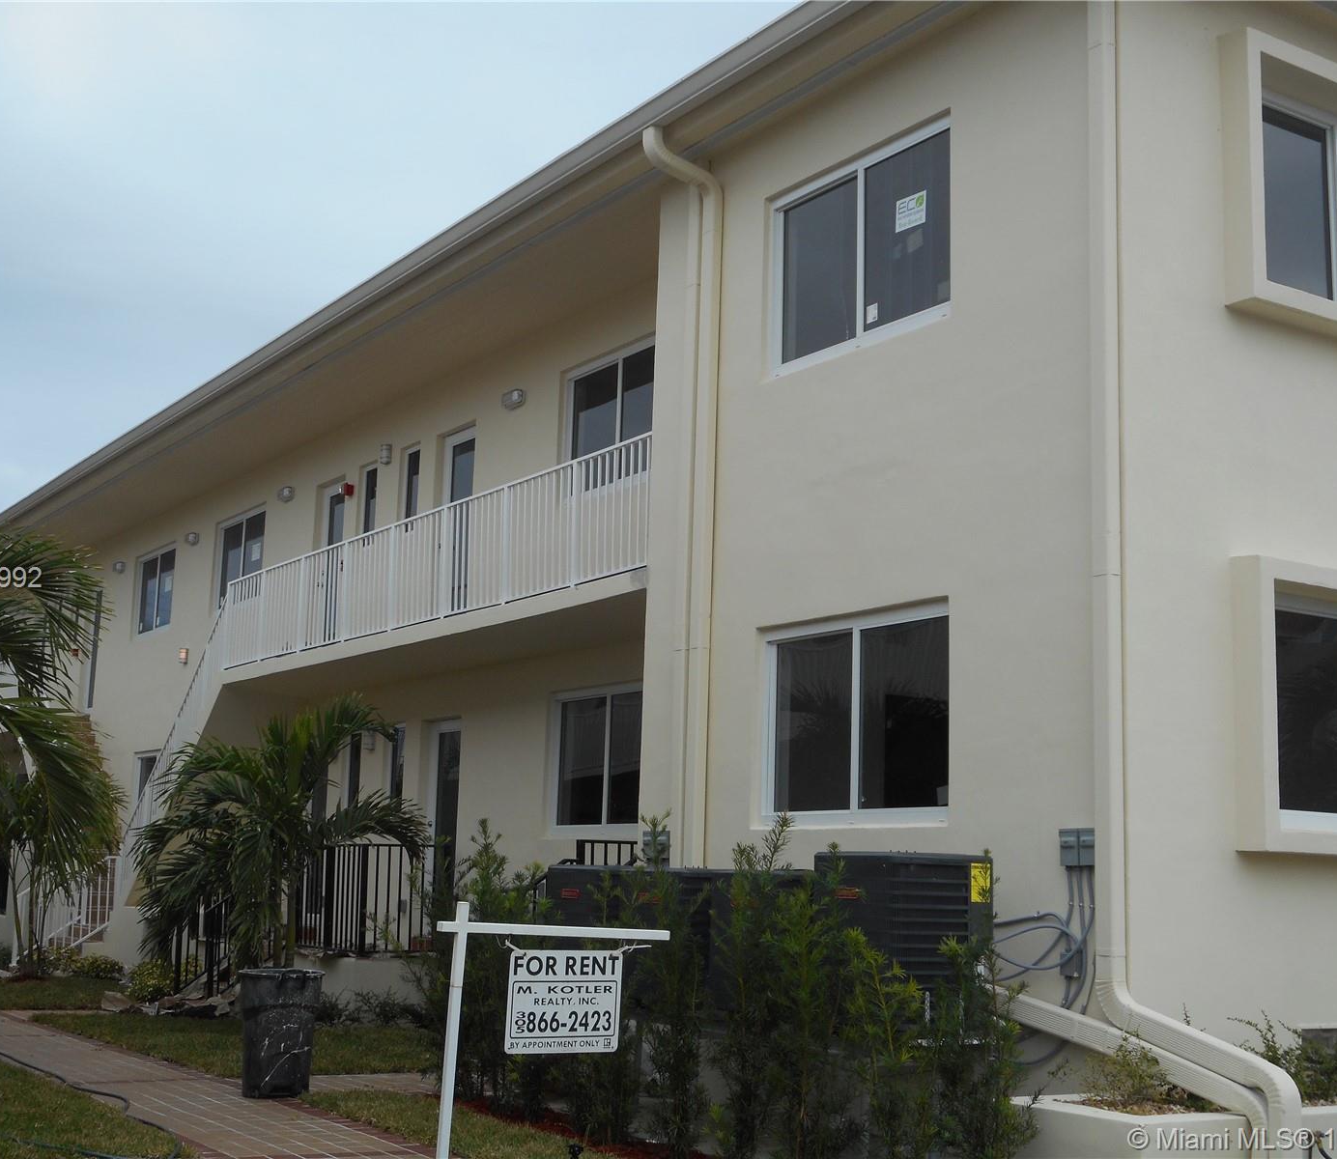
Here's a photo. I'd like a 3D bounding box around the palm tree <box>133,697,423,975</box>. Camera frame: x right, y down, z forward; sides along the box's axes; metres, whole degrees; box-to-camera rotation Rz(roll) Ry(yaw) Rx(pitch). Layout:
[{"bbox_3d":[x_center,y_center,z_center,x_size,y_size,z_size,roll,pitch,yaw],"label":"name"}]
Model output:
[{"bbox_3d":[-3.162,2.237,16.000,2.300,2.600,2.100,3,-10,-11],"label":"palm tree"}]

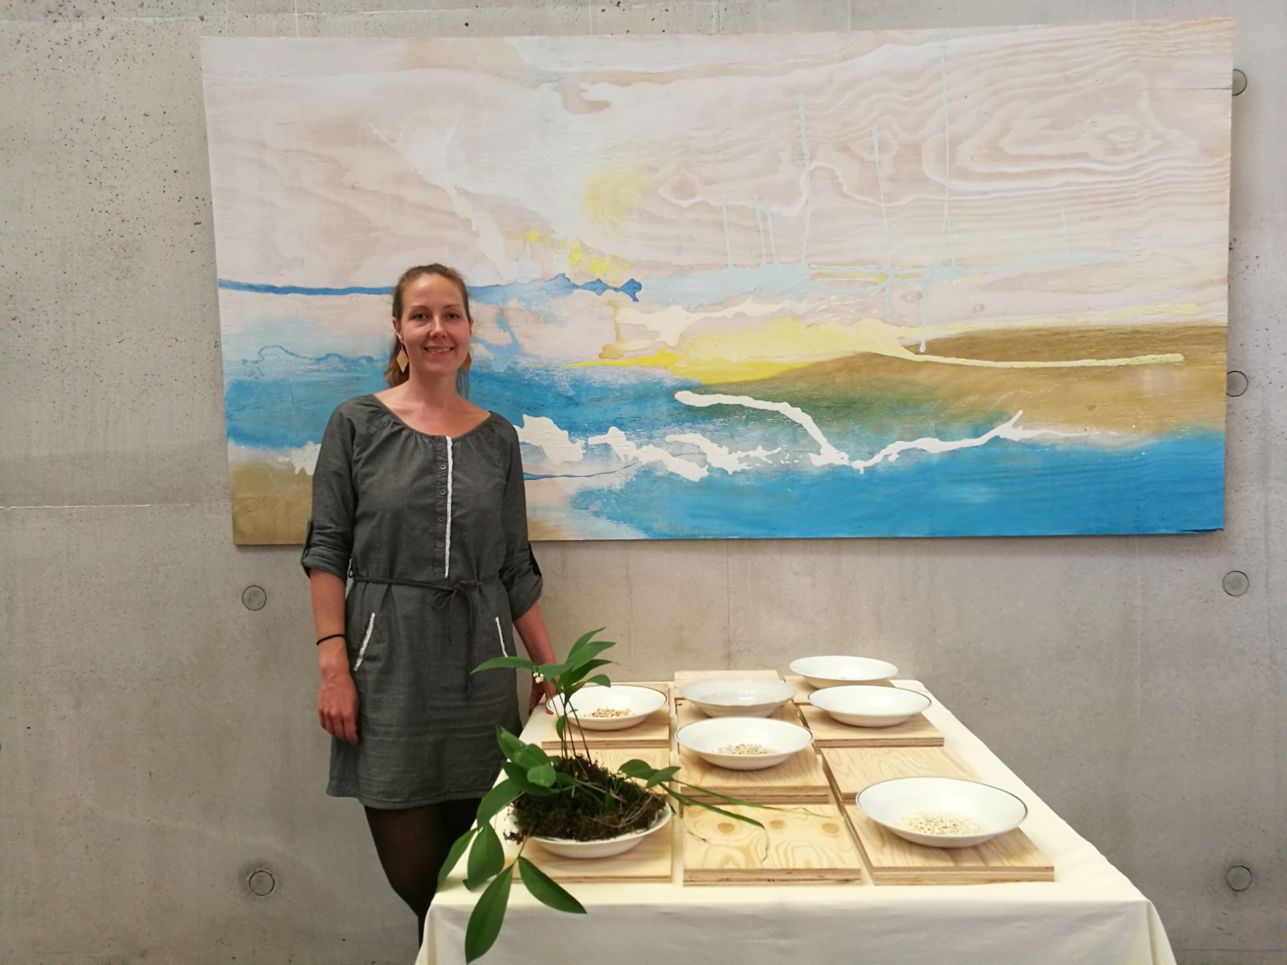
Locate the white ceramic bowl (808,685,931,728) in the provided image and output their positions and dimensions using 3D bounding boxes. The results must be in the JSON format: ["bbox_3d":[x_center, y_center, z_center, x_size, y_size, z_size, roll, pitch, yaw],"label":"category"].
[{"bbox_3d":[0.416,0.421,1.844,0.227,0.040,0.227,-1,2,2],"label":"white ceramic bowl"}]

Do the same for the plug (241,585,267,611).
[{"bbox_3d":[-0.992,0.295,2.551,0.063,0.063,0.015,-1,2,2],"label":"plug"}]

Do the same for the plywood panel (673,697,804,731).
[{"bbox_3d":[0.177,0.462,1.933,0.220,0.024,0.220,-1,2,2],"label":"plywood panel"}]

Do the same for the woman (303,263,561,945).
[{"bbox_3d":[-0.447,0.382,2.130,0.540,1.680,0.310,-2,2,-14],"label":"woman"}]

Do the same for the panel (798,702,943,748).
[{"bbox_3d":[0.413,0.457,1.855,0.220,0.029,0.220,-1,2,2],"label":"panel"}]

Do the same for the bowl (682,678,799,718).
[{"bbox_3d":[0.184,0.427,1.942,0.229,0.047,0.229,-1,2,2],"label":"bowl"}]

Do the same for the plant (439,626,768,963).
[{"bbox_3d":[-0.045,0.365,1.291,0.385,0.310,0.350,-1,2,2],"label":"plant"}]

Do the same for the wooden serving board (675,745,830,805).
[{"bbox_3d":[0.172,0.469,1.623,0.220,0.029,0.220,-1,2,2],"label":"wooden serving board"}]

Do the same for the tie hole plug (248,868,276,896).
[{"bbox_3d":[-0.976,1.028,2.573,0.063,0.063,0.015,-1,2,2],"label":"tie hole plug"}]

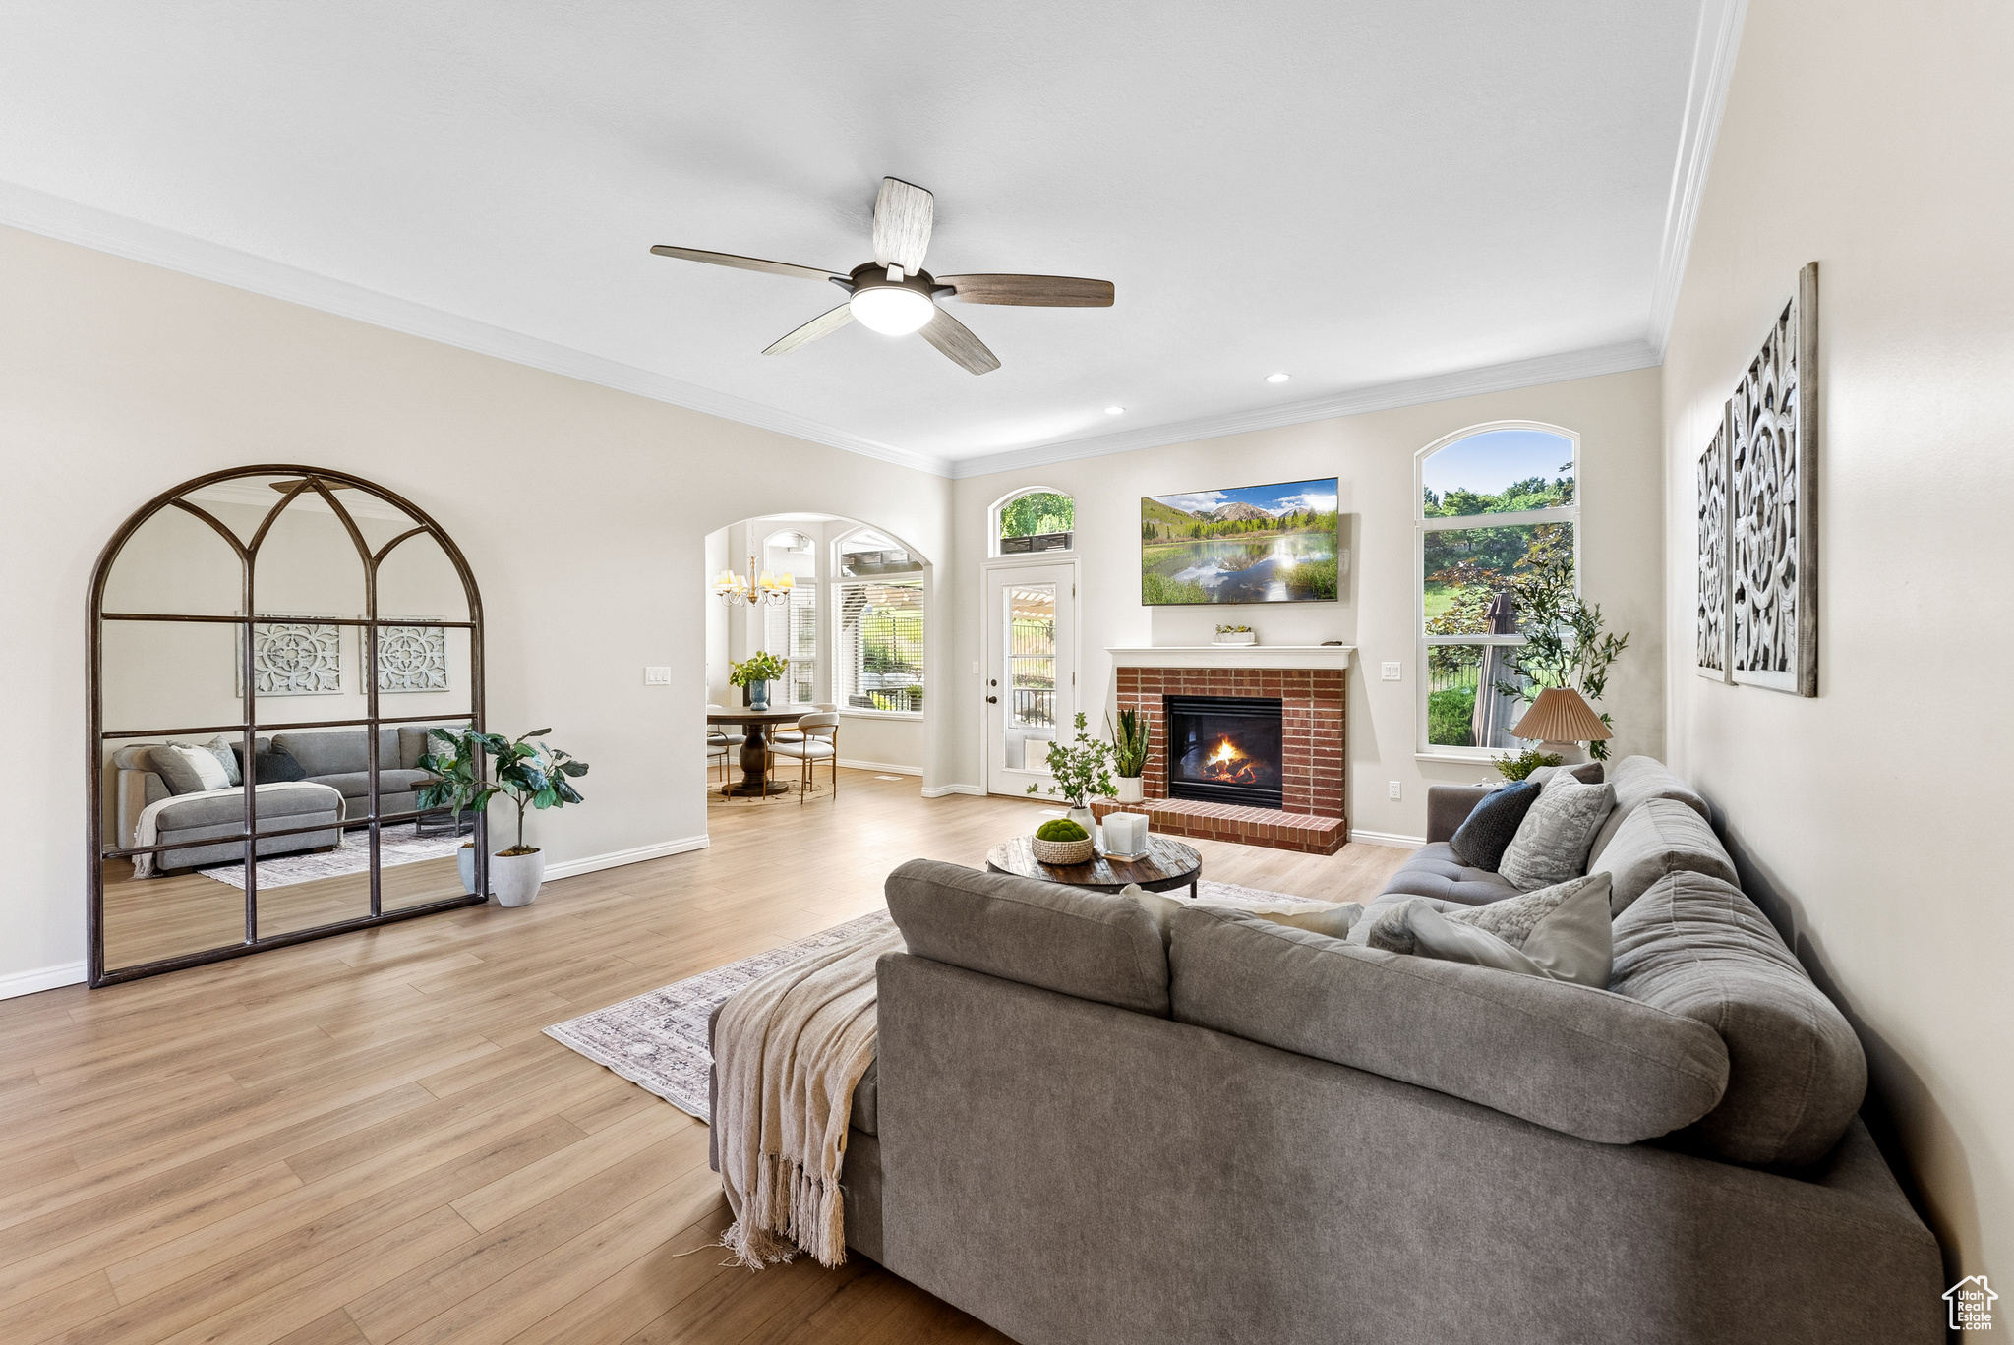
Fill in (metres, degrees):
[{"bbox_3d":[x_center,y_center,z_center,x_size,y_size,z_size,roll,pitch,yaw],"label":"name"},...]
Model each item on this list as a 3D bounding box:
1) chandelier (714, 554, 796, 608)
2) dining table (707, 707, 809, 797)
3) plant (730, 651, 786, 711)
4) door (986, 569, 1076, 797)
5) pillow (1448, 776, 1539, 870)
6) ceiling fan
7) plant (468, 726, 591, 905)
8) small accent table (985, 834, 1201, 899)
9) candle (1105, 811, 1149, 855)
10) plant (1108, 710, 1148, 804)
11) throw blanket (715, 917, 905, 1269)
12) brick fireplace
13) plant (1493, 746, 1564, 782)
[{"bbox_3d":[-2.353,-0.857,7.300,0.760,0.520,0.760,1,1,37],"label":"chandelier"},{"bbox_3d":[-2.415,0.752,7.523,1.310,0.770,1.310,0,1,34],"label":"dining table"},{"bbox_3d":[-2.310,0.088,7.300,0.520,0.565,0.500,1,1,37],"label":"plant"},{"bbox_3d":[0.204,0.088,6.820,0.915,2.030,0.080,1,1,37],"label":"door"},{"bbox_3d":[1.883,0.573,3.002,0.150,0.410,0.440,33,5,5],"label":"pillow"},{"bbox_3d":[-0.489,-1.585,3.331,1.740,0.480,1.740,0,1,27],"label":"ceiling fan"},{"bbox_3d":[-2.507,0.748,4.066,0.580,0.910,0.600,0,1,37],"label":"plant"},{"bbox_3d":[0.377,0.999,3.422,0.920,0.405,0.920,0,1,0],"label":"small accent table"},{"bbox_3d":[0.490,0.657,3.220,0.140,0.155,0.140,1,1,45],"label":"candle"},{"bbox_3d":[0.895,0.612,5.750,0.290,0.690,0.280,0,1,0],"label":"plant"},{"bbox_3d":[-0.278,0.979,2.007,0.480,0.500,0.900,0,1,37],"label":"throw blanket"},{"bbox_3d":[1.475,0.527,5.582,1.720,1.250,0.460,0,1,34],"label":"brick fireplace"},{"bbox_3d":[2.356,0.440,3.550,0.320,0.240,0.300,0,1,34],"label":"plant"}]

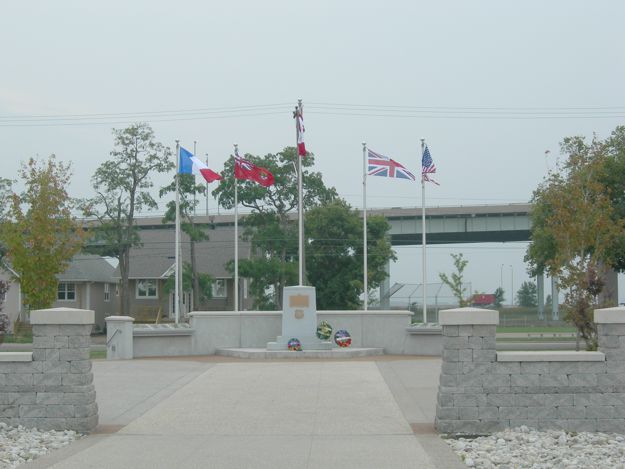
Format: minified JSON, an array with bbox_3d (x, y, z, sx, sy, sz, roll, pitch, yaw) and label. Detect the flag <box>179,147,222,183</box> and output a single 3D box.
[{"bbox_3d":[-3.081,-1.925,30.300,1.220,0.980,0.250,0,-3,-6],"label":"flag"}]

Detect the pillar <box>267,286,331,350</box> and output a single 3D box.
[{"bbox_3d":[-0.327,2.196,28.800,1.690,1.670,1.150,0,-3,1],"label":"pillar"}]

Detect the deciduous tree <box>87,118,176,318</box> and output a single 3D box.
[{"bbox_3d":[-8.306,-0.318,50.000,4.100,9.700,3.900,0,-3,0],"label":"deciduous tree"}]

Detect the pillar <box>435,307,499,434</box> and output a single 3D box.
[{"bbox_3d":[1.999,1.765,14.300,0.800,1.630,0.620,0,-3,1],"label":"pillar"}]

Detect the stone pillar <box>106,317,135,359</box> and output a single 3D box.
[{"bbox_3d":[-5.203,2.790,29.700,0.750,1.130,0.720,0,-3,-11],"label":"stone pillar"}]

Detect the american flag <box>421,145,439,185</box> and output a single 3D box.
[{"bbox_3d":[3.282,-1.964,30.900,0.520,1.120,0.320,0,-3,0],"label":"american flag"}]

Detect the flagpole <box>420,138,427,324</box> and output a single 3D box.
[{"bbox_3d":[3.085,0.235,30.400,0.100,5.800,0.100,0,-3,0],"label":"flagpole"}]

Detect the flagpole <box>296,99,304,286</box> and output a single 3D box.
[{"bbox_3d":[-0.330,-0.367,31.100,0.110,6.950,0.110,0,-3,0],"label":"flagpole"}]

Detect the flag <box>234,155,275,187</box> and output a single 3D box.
[{"bbox_3d":[-1.648,-1.818,31.300,1.160,0.930,0.350,-1,-3,6],"label":"flag"}]

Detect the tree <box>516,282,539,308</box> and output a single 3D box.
[{"bbox_3d":[46.841,12.854,240.000,4.900,5.800,4.900,0,-3,0],"label":"tree"}]

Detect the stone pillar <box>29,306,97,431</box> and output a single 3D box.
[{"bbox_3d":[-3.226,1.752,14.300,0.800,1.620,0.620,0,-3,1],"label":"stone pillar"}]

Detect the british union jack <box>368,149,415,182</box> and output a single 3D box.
[{"bbox_3d":[2.202,-1.976,31.100,1.340,0.900,0.250,0,-3,-6],"label":"british union jack"}]

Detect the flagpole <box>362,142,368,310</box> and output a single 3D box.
[{"bbox_3d":[1.499,0.311,31.100,0.100,5.800,0.100,0,-3,0],"label":"flagpole"}]

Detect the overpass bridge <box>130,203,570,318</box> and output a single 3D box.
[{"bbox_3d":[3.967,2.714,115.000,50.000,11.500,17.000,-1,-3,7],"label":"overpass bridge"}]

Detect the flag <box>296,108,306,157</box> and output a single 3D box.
[{"bbox_3d":[-0.289,-2.889,31.200,0.290,1.360,0.320,0,-3,0],"label":"flag"}]

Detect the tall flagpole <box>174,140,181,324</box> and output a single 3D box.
[{"bbox_3d":[-3.787,0.084,30.900,0.130,5.600,0.130,0,-3,0],"label":"tall flagpole"}]

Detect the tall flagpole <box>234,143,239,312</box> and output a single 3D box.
[{"bbox_3d":[-2.146,0.325,31.100,0.100,5.800,0.100,0,-3,0],"label":"tall flagpole"}]

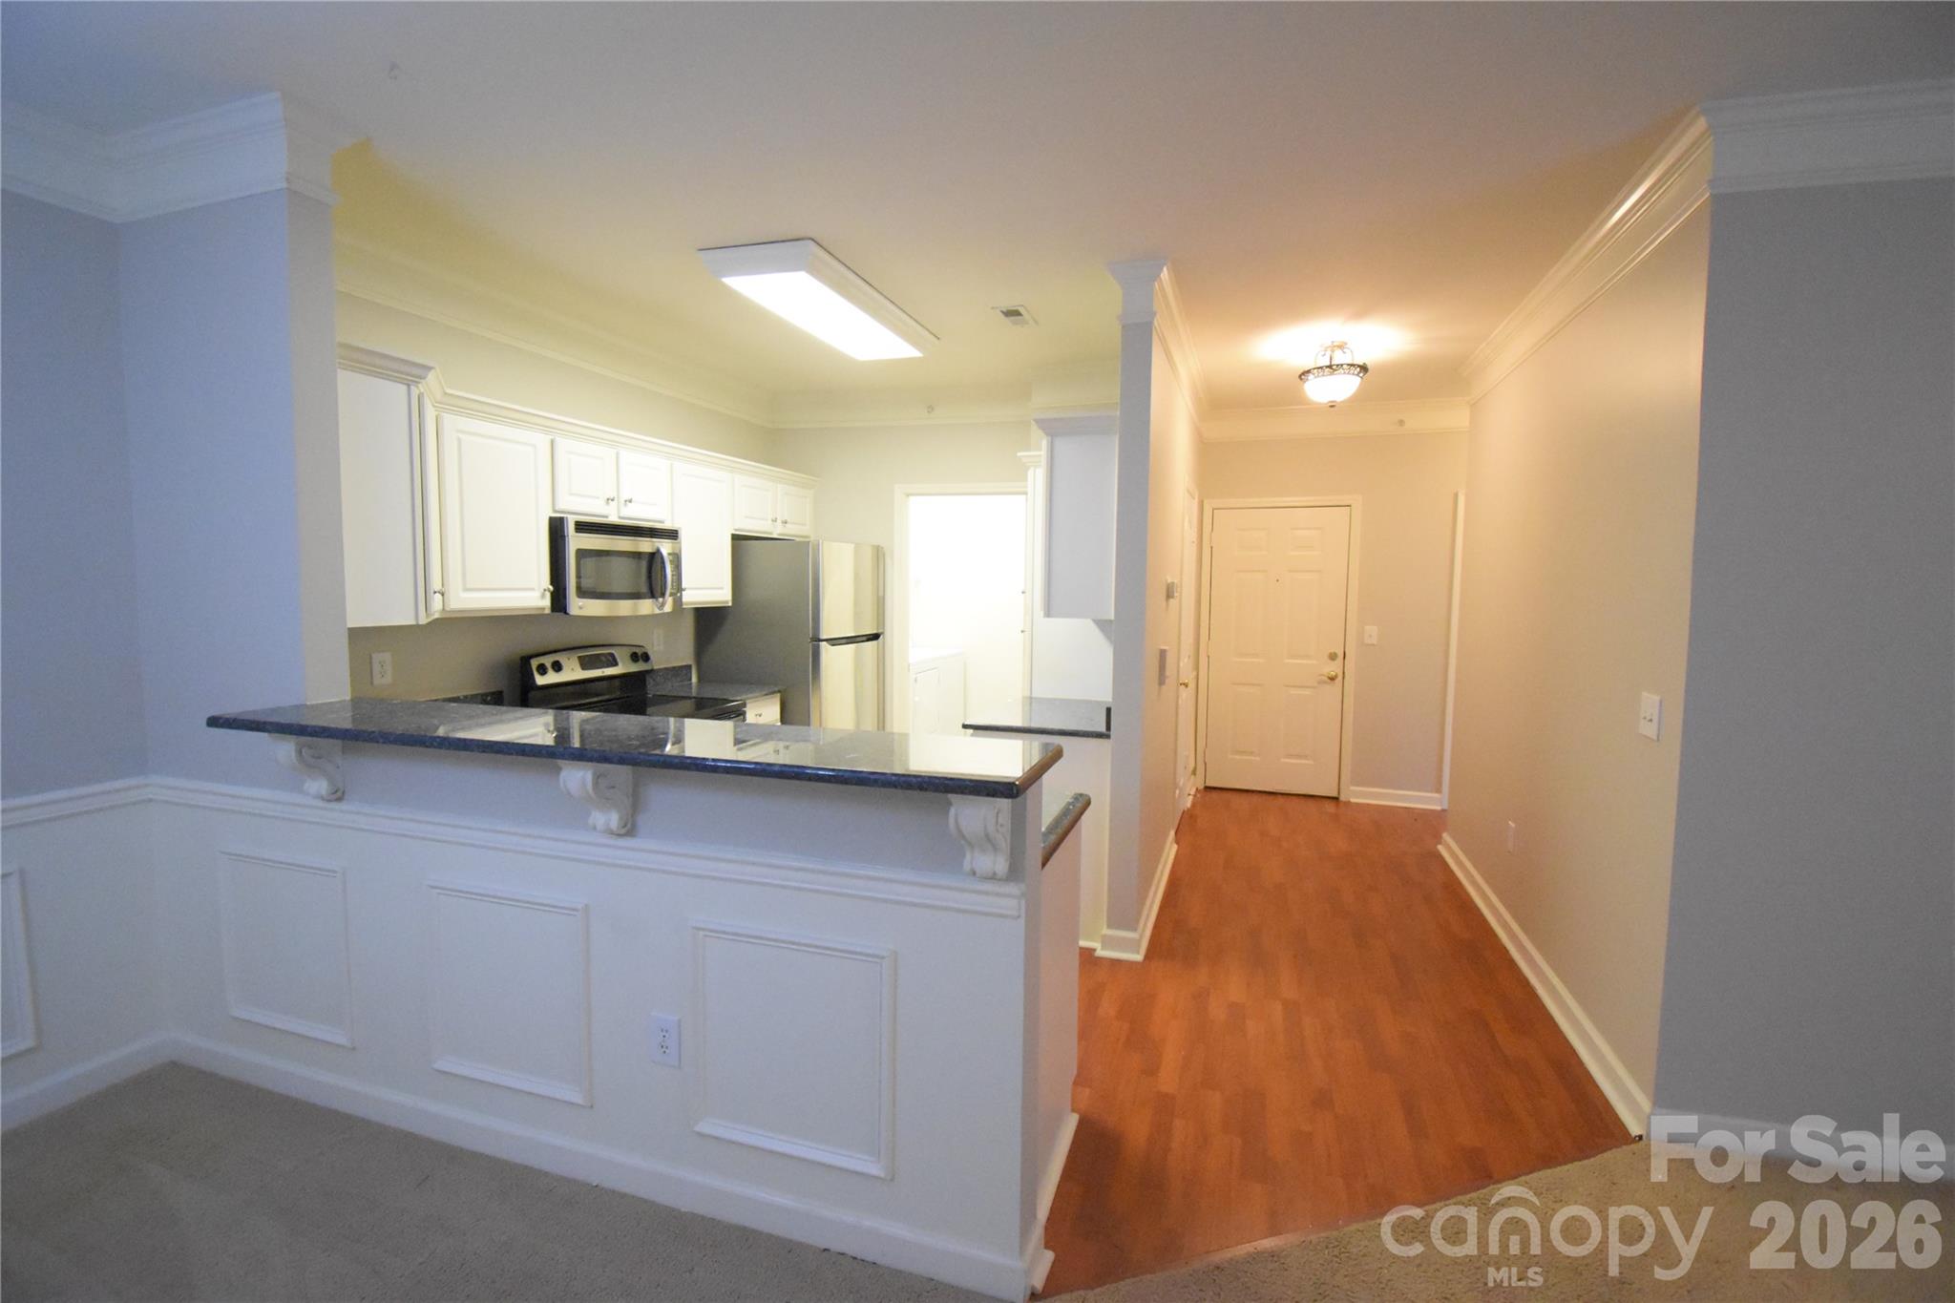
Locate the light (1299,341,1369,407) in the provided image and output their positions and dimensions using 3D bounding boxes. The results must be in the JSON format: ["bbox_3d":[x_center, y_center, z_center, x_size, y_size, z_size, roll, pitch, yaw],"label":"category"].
[{"bbox_3d":[1.732,-1.353,3.951,0.318,0.321,0.314,2,5,19],"label":"light"}]

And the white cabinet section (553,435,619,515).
[{"bbox_3d":[-1.842,-0.744,3.553,0.330,0.330,0.380,1,4,19],"label":"white cabinet section"}]

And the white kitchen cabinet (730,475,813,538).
[{"bbox_3d":[-1.385,-0.879,5.077,0.319,0.325,0.930,2,5,18],"label":"white kitchen cabinet"}]

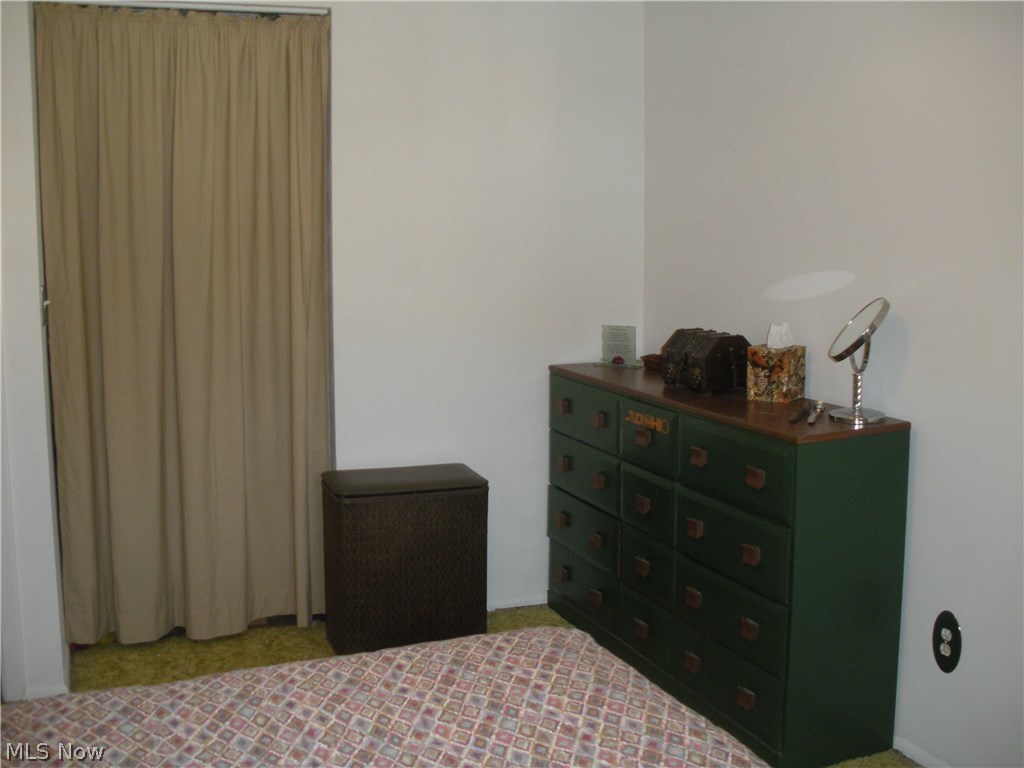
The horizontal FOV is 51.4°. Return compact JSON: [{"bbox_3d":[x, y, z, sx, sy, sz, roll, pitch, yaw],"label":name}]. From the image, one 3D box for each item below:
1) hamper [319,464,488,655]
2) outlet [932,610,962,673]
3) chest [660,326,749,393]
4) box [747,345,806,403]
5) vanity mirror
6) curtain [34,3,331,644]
[{"bbox_3d":[-0.348,0.573,3.518,0.500,0.555,0.240,-3,9,-17],"label":"hamper"},{"bbox_3d":[1.039,0.620,2.554,0.012,0.153,0.094,-4,9,-22],"label":"outlet"},{"bbox_3d":[0.604,-0.074,3.246,0.178,0.172,0.240,-4,9,-26],"label":"chest"},{"bbox_3d":[0.752,-0.031,3.018,0.126,0.151,0.126,5,10,34],"label":"box"},{"bbox_3d":[0.875,-0.063,2.679,0.160,0.312,0.200,0,8,3],"label":"vanity mirror"},{"bbox_3d":[-0.997,-0.167,3.363,0.910,1.980,0.100,-4,9,-22],"label":"curtain"}]

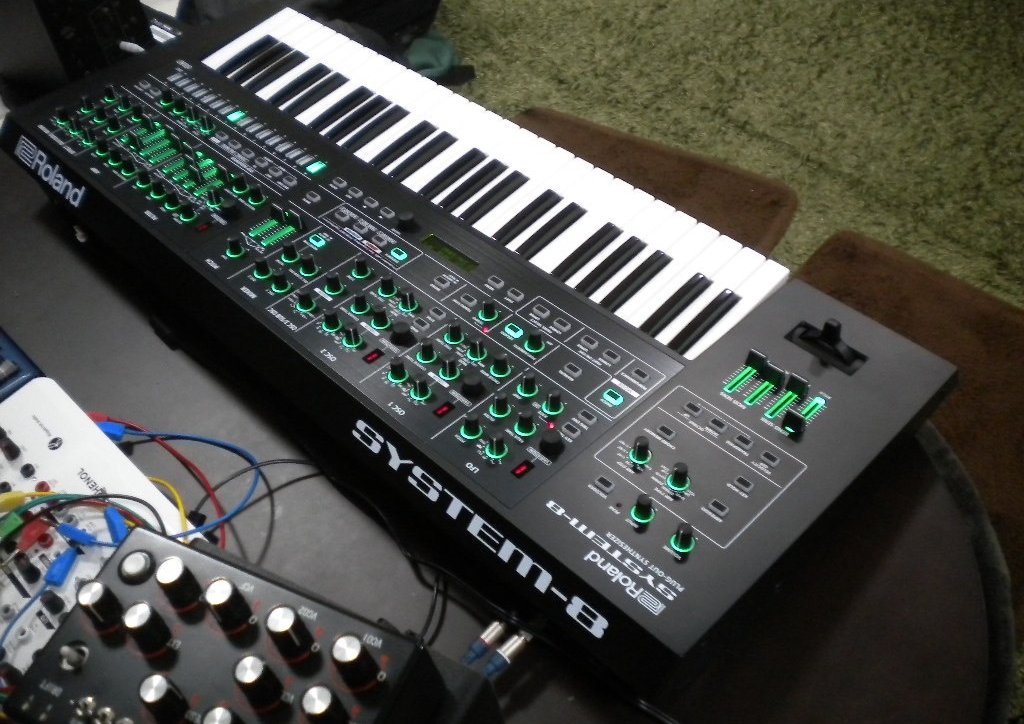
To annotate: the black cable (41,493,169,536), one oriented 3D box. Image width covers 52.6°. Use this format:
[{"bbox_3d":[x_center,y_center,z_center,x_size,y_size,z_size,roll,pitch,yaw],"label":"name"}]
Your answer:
[{"bbox_3d":[-0.278,0.104,0.705,0.080,0.020,0.025,11,54,17],"label":"black cable"}]

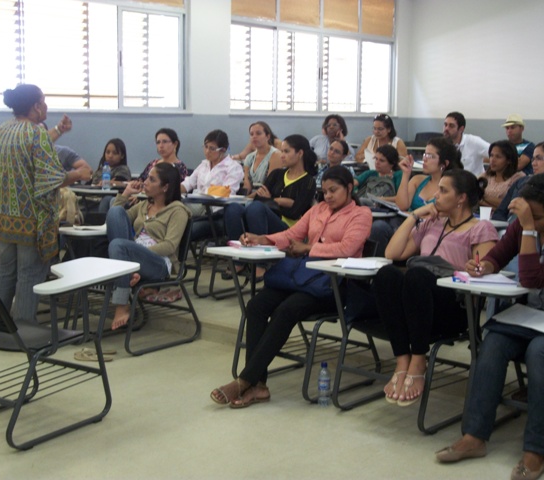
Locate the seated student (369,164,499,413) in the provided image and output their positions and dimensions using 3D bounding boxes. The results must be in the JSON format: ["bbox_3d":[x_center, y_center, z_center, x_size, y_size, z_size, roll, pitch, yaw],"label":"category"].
[{"bbox_3d":[0.820,0.225,4.627,0.540,1.145,0.700,6,9,34],"label":"seated student"}]

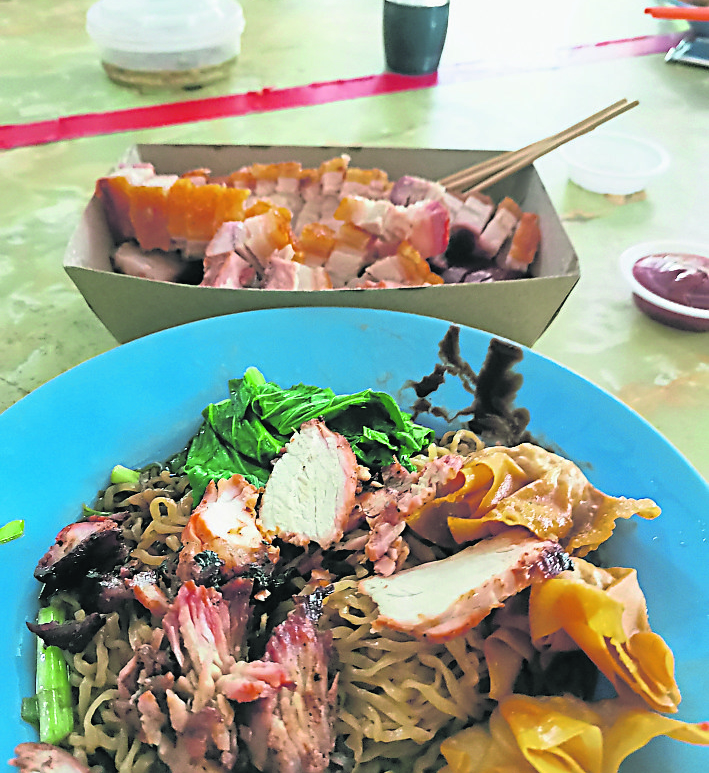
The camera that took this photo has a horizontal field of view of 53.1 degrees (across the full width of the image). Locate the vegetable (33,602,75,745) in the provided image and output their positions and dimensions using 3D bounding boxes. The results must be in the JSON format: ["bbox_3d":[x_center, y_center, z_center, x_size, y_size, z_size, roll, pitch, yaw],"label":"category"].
[{"bbox_3d":[-0.085,0.082,0.201,0.010,0.010,0.041,-14,47,-15],"label":"vegetable"}]

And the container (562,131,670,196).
[{"bbox_3d":[0.165,-0.143,0.457,0.067,0.018,0.067,1,45,-1],"label":"container"}]

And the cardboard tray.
[{"bbox_3d":[-0.011,-0.064,0.345,0.210,0.050,0.115,1,45,-1],"label":"cardboard tray"}]

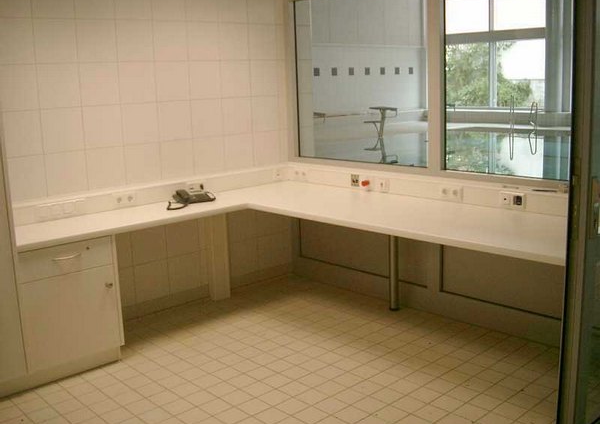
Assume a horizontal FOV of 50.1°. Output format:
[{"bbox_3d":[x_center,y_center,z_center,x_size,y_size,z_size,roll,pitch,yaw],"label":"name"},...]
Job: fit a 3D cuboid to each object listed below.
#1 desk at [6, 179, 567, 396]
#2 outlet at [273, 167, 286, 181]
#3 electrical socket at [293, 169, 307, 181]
[{"bbox_3d":[0.009,0.455,3.344,2.250,0.740,2.640,-12,15,-42],"label":"desk"},{"bbox_3d":[-0.161,-0.278,4.878,0.090,0.085,0.020,-12,15,-42],"label":"outlet"},{"bbox_3d":[-0.005,-0.279,4.856,0.020,0.082,0.152,-12,15,-42],"label":"electrical socket"}]

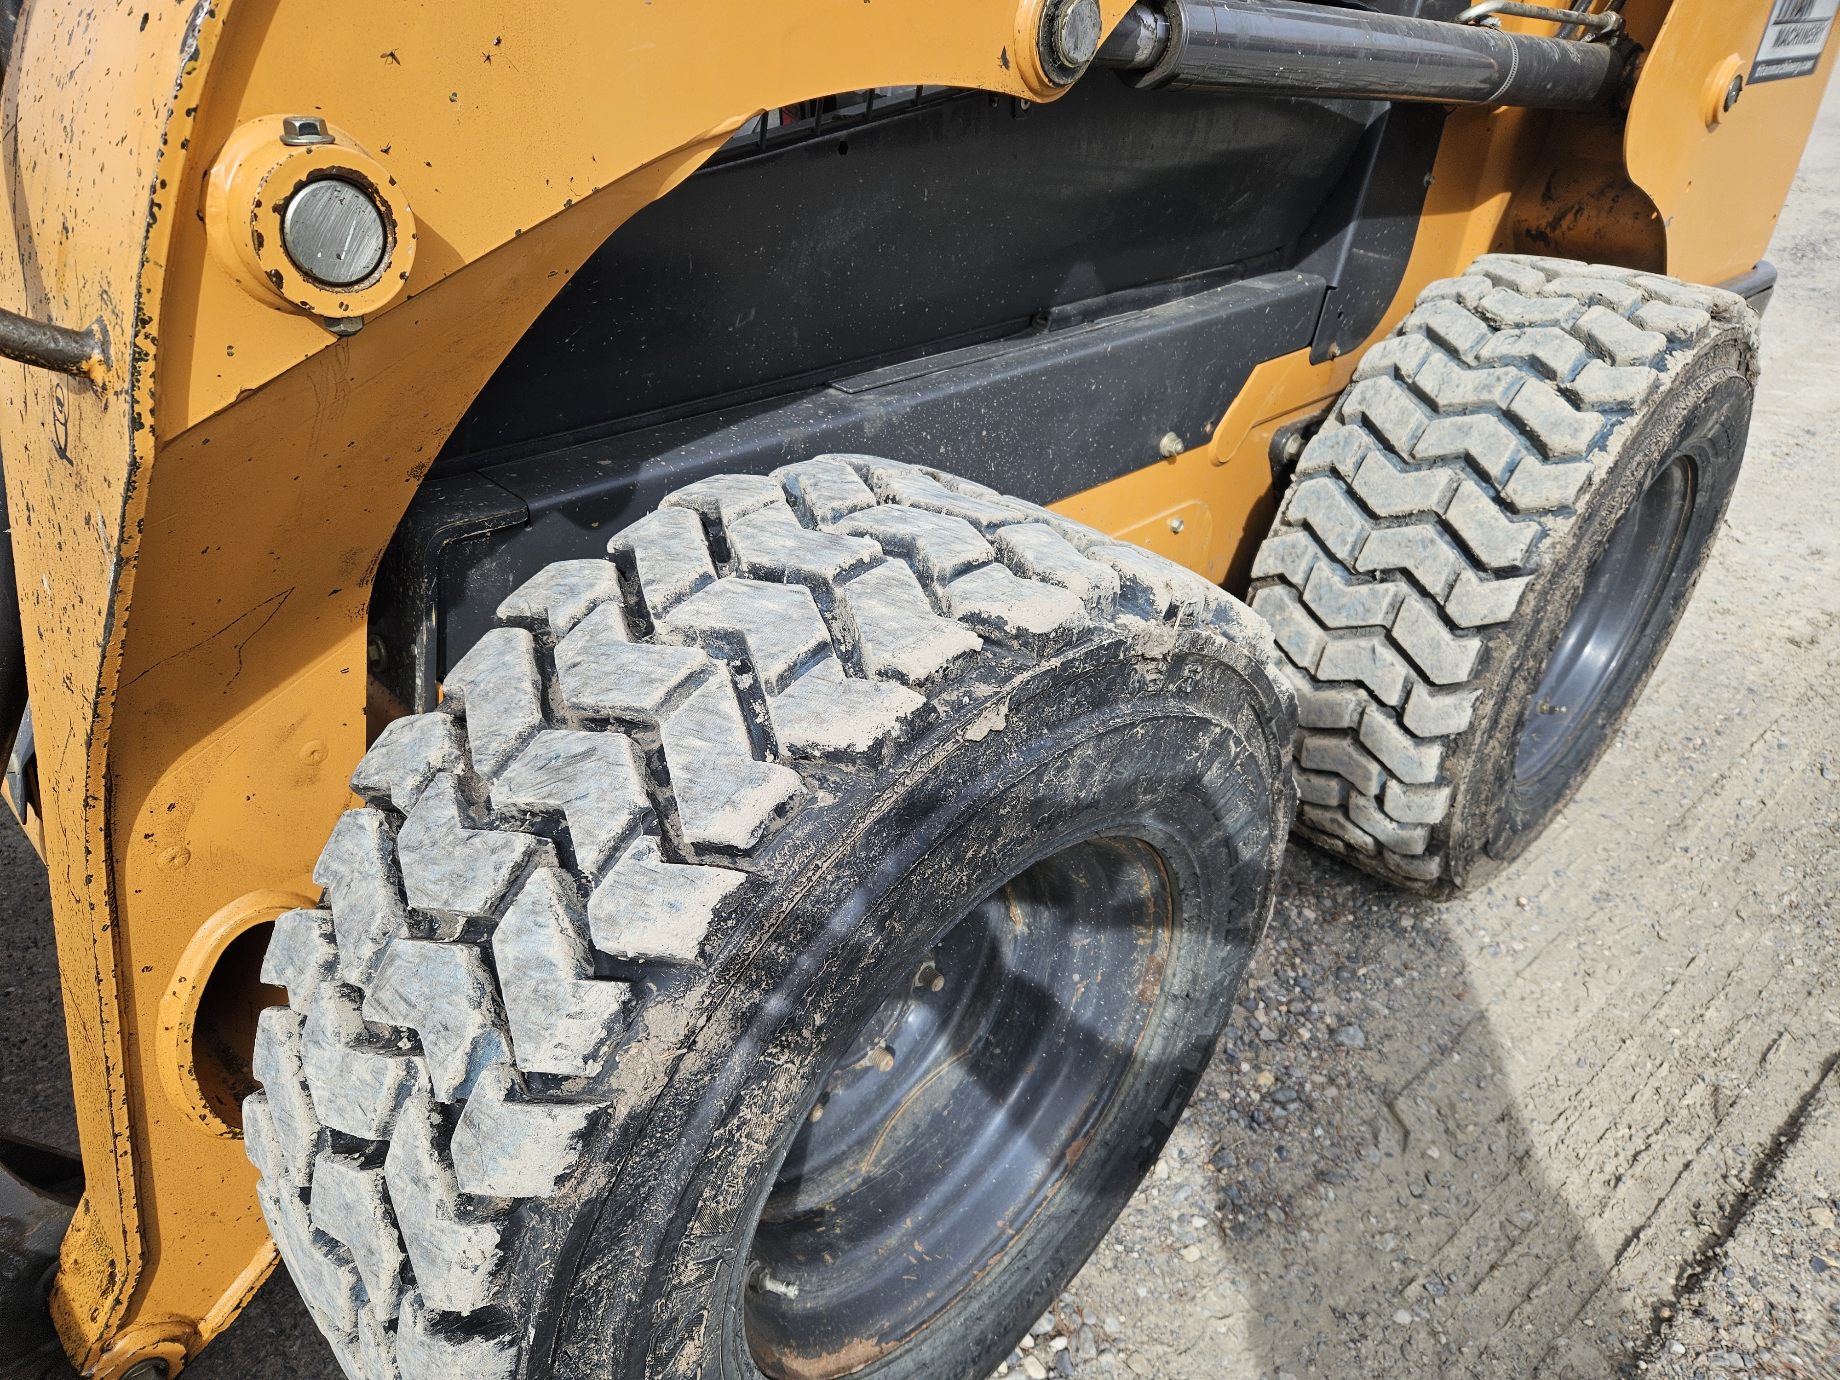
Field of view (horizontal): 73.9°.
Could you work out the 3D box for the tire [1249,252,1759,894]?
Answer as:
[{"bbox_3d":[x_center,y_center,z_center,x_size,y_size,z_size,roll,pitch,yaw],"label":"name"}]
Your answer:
[{"bbox_3d":[0.770,-0.140,1.641,0.832,0.828,0.312,-25,42,-37],"label":"tire"}]

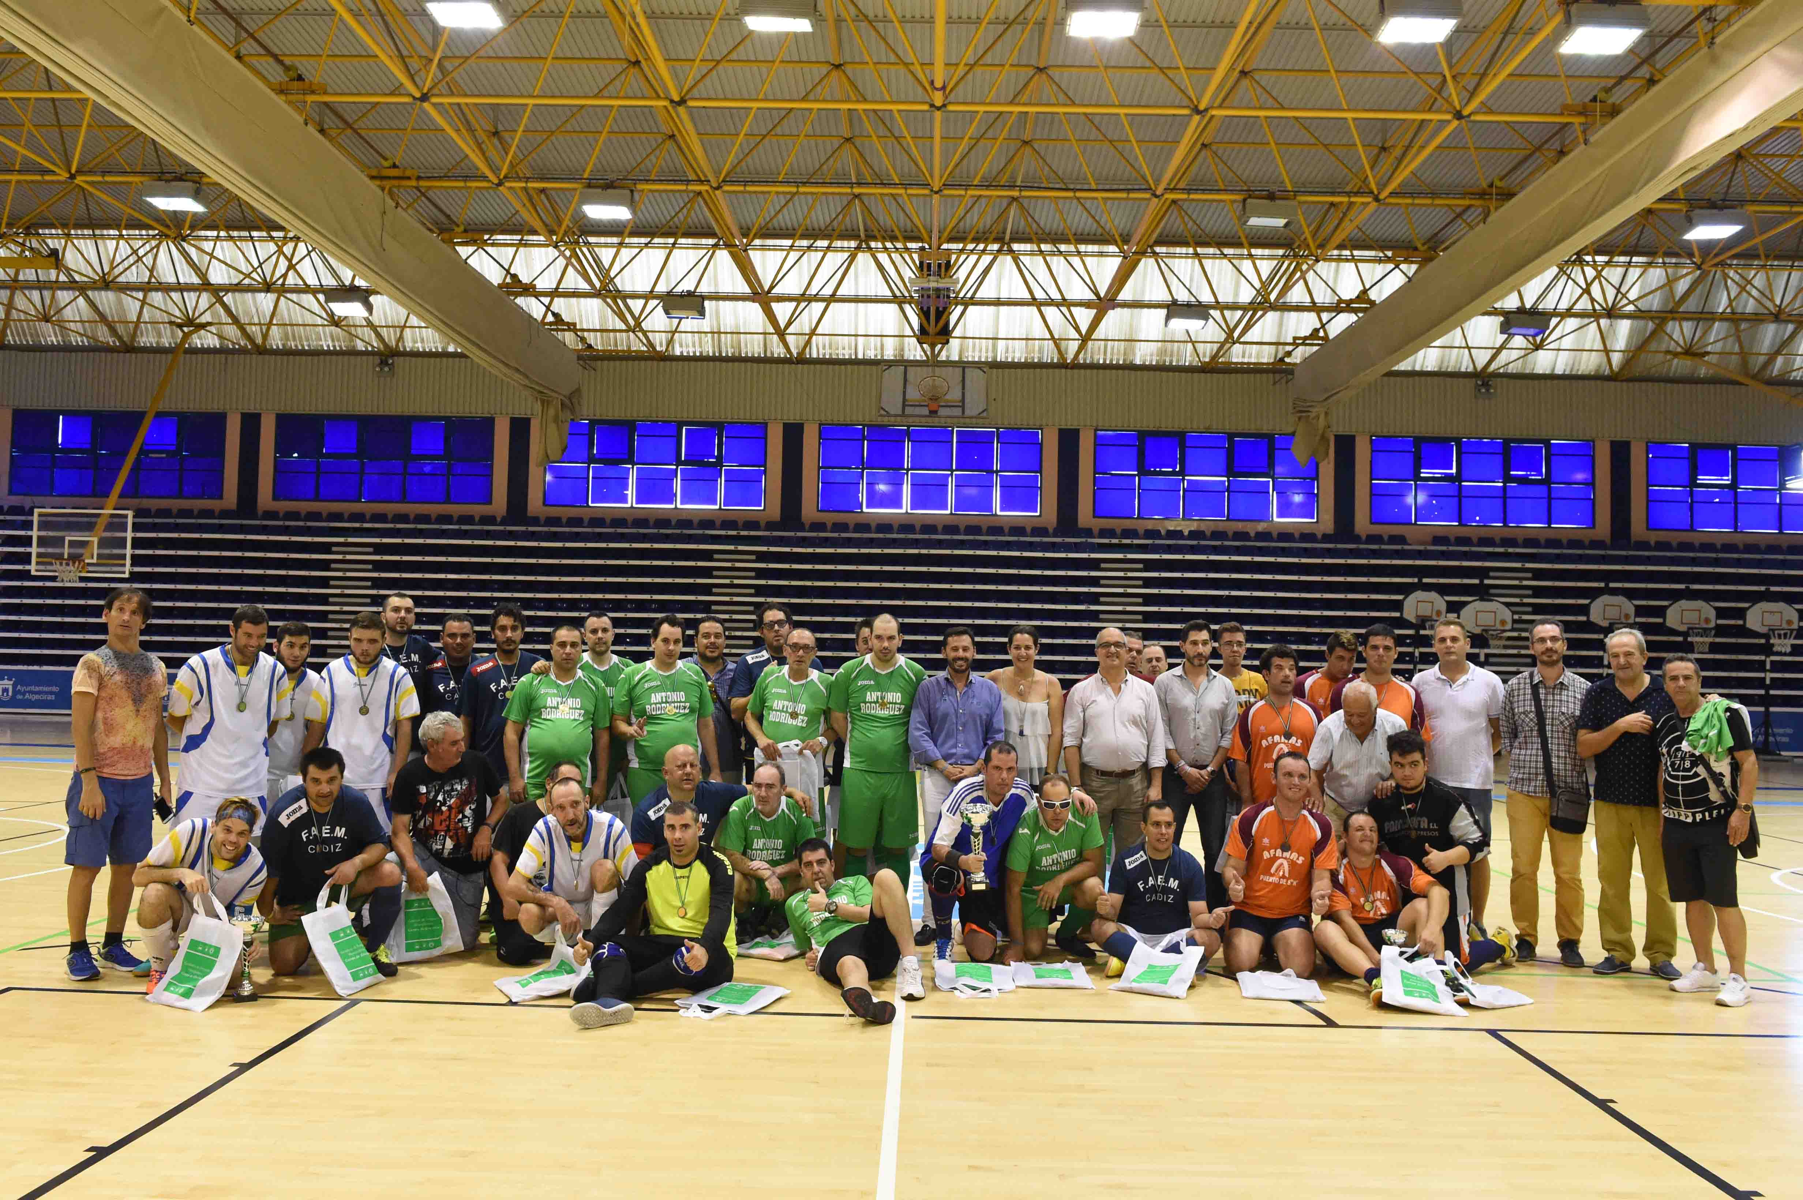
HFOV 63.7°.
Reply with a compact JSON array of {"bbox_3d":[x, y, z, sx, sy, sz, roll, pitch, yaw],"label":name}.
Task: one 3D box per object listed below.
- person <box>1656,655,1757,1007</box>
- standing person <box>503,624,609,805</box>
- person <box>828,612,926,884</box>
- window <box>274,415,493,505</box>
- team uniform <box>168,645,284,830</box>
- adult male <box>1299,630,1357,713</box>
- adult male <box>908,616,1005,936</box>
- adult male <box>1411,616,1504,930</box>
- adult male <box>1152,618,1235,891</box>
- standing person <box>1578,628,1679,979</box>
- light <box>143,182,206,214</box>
[{"bbox_3d":[3.885,1.086,7.016,0.480,1.650,0.340,0,-3,35],"label":"person"},{"bbox_3d":[-1.947,0.979,8.143,0.580,1.690,0.370,2,-3,-8],"label":"standing person"},{"bbox_3d":[-0.131,0.968,7.918,0.560,1.780,0.360,1,-2,-2],"label":"person"},{"bbox_3d":[-11.446,-3.094,32.050,4.738,1.876,0.150,1,-2,1],"label":"window"},{"bbox_3d":[-3.265,0.713,7.016,0.560,0.980,0.340,2,-2,-27],"label":"team uniform"},{"bbox_3d":[2.591,1.062,8.727,0.520,1.766,0.340,1,-2,7],"label":"adult male"},{"bbox_3d":[0.306,0.999,7.983,0.520,1.730,0.330,1,-2,1],"label":"adult male"},{"bbox_3d":[3.215,1.038,8.369,0.550,1.840,0.360,1,-3,15],"label":"adult male"},{"bbox_3d":[1.651,1.012,8.191,0.500,1.781,0.330,1,-2,8],"label":"adult male"},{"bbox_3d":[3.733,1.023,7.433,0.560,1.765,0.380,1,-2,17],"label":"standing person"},{"bbox_3d":[-10.145,-5.621,20.258,0.660,0.220,0.600,1,-2,1],"label":"light"}]

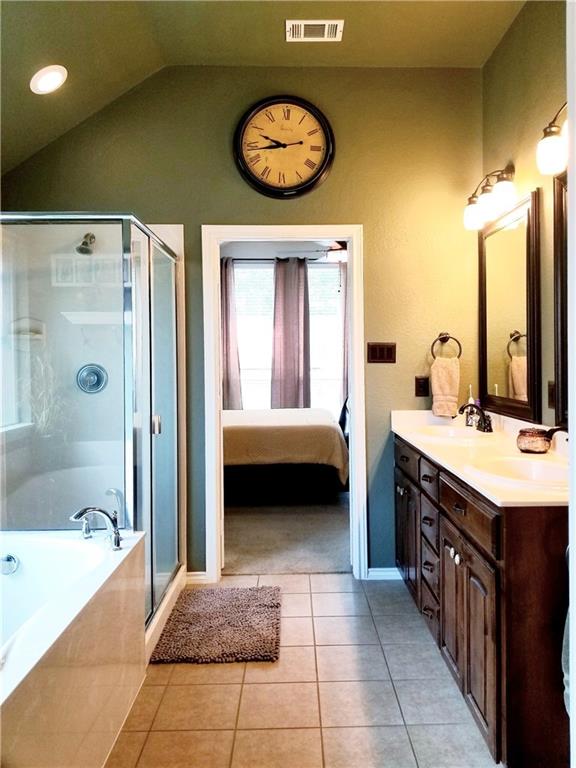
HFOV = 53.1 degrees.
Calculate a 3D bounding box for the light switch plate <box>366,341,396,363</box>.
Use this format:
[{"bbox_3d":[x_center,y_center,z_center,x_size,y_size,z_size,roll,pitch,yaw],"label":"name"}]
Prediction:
[{"bbox_3d":[0.556,-0.185,3.411,0.166,0.123,0.010,-1,2,0],"label":"light switch plate"}]

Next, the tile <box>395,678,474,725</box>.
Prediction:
[{"bbox_3d":[0.585,1.258,2.276,0.296,0.012,0.297,-1,3,0],"label":"tile"}]

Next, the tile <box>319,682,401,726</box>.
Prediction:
[{"bbox_3d":[0.280,1.264,2.276,0.306,0.012,0.300,-1,3,0],"label":"tile"}]

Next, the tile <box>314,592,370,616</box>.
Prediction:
[{"bbox_3d":[0.279,1.191,3.135,0.304,0.010,0.298,-1,2,0],"label":"tile"}]

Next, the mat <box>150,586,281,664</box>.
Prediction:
[{"bbox_3d":[-0.328,1.200,2.926,0.571,0.030,0.763,-1,2,0],"label":"mat"}]

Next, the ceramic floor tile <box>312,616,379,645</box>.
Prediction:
[{"bbox_3d":[0.278,1.209,2.819,0.303,0.010,0.303,-1,2,1],"label":"ceramic floor tile"}]

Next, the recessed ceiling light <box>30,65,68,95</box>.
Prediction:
[{"bbox_3d":[-1.208,-1.544,2.916,0.205,0.030,0.205,-32,1,1],"label":"recessed ceiling light"}]

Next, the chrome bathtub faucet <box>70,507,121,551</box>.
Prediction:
[{"bbox_3d":[-0.750,0.555,2.255,0.220,0.150,0.287,-2,2,-42],"label":"chrome bathtub faucet"}]

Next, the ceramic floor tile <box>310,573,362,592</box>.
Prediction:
[{"bbox_3d":[0.280,1.179,3.437,0.304,0.010,0.298,-1,2,0],"label":"ceramic floor tile"}]

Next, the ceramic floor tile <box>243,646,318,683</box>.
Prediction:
[{"bbox_3d":[-0.025,1.255,2.576,0.303,0.012,0.302,-1,3,0],"label":"ceramic floor tile"}]

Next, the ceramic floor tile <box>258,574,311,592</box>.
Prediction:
[{"bbox_3d":[-0.022,1.193,3.427,0.303,0.010,0.295,-1,2,1],"label":"ceramic floor tile"}]

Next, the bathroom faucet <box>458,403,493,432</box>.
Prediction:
[{"bbox_3d":[1.037,0.190,3.147,0.165,0.148,0.160,-1,3,0],"label":"bathroom faucet"}]

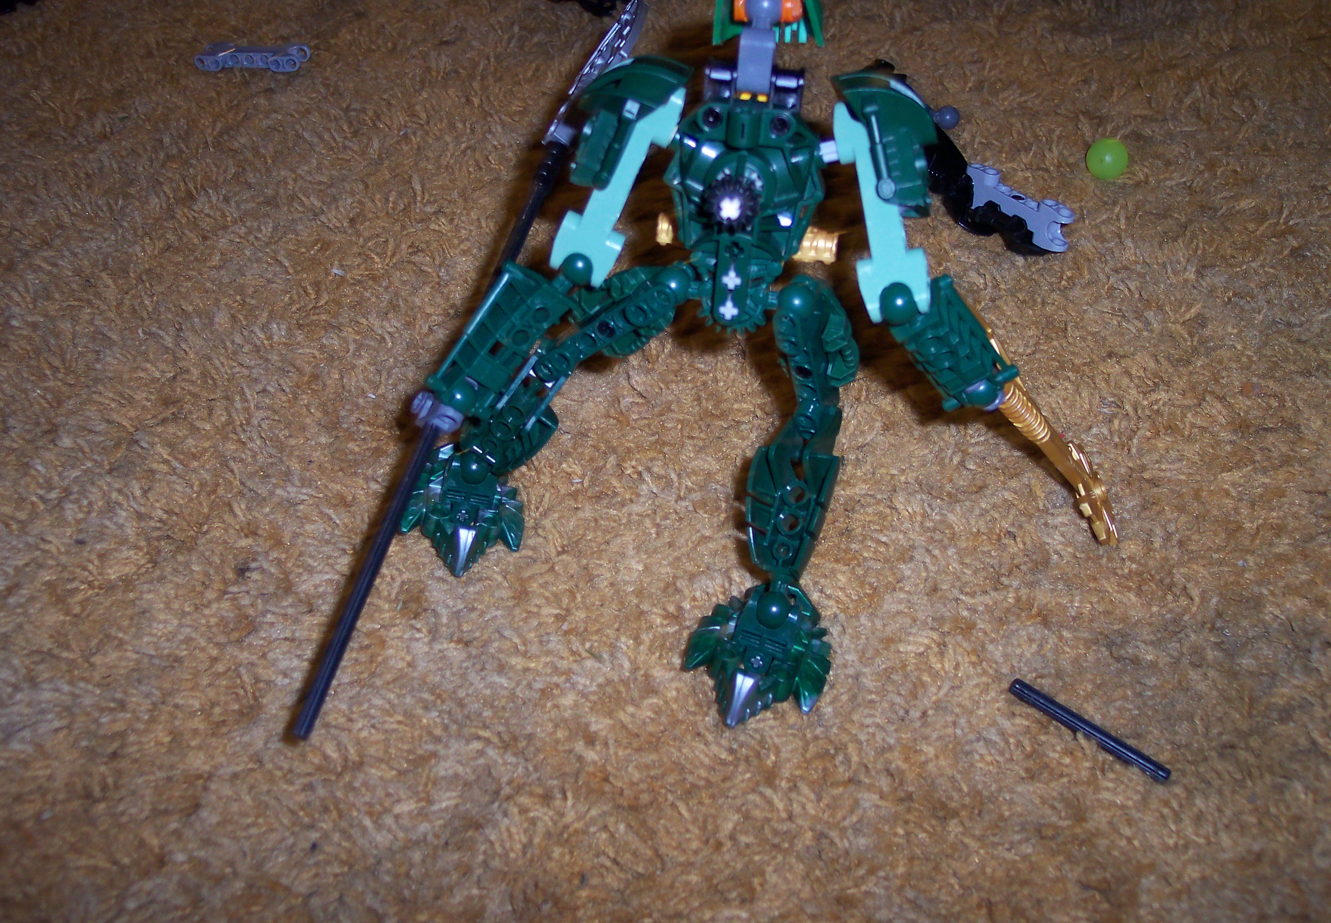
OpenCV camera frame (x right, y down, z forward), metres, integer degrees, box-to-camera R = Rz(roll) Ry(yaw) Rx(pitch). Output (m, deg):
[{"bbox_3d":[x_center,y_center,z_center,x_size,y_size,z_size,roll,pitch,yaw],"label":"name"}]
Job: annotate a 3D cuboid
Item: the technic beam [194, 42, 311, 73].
[{"bbox_3d":[-0.198,-0.194,0.700,0.056,0.008,0.016,5,43,14],"label":"technic beam"}]

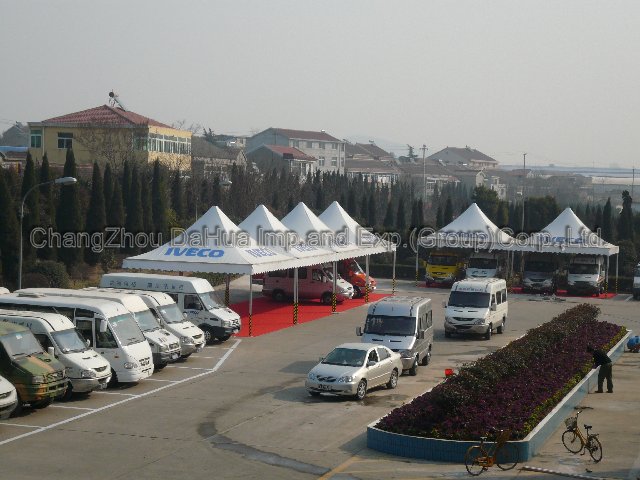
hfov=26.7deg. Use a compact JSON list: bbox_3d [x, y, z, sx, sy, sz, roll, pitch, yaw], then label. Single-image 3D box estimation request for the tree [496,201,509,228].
[{"bbox_3d":[13.046,0.005,96.093,1.100,5.566,1.100,2,3,8],"label":"tree"}]

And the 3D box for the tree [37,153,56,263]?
[{"bbox_3d":[-19.295,-2.247,95.039,1.400,7.818,1.400,2,3,-12],"label":"tree"}]

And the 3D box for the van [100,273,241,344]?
[{"bbox_3d":[-6.004,2.778,55.297,5.769,2.570,2.020,3,2,18],"label":"van"}]

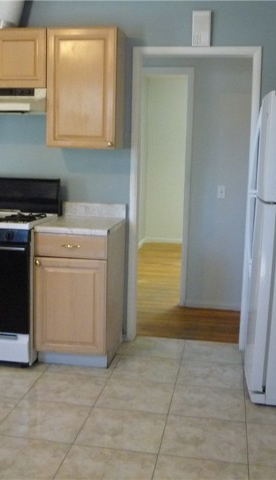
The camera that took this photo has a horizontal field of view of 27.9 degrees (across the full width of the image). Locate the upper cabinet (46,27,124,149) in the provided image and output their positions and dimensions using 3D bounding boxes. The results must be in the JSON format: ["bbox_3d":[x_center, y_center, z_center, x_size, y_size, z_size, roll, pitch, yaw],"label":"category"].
[{"bbox_3d":[-0.345,-1.003,3.755,0.462,0.756,0.308,3,9,9],"label":"upper cabinet"}]

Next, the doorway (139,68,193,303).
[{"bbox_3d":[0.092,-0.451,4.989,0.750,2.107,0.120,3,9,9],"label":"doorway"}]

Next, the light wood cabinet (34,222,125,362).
[{"bbox_3d":[-0.386,0.349,3.811,0.482,0.875,0.620,3,9,9],"label":"light wood cabinet"}]

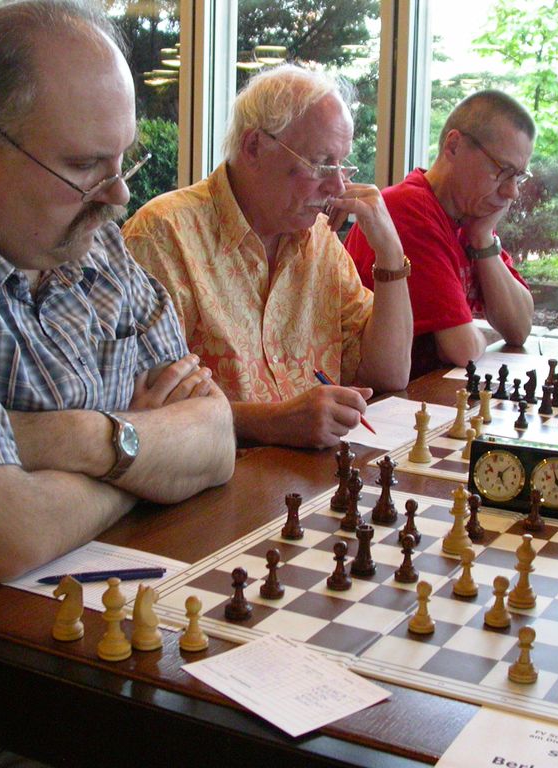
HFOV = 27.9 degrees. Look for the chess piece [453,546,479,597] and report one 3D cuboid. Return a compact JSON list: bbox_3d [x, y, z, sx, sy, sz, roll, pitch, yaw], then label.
[{"bbox_3d":[0.192,0.190,1.148,0.025,0.047,0.025,3,12,9],"label":"chess piece"}]

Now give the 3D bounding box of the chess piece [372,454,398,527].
[{"bbox_3d":[0.127,0.124,1.325,0.031,0.079,0.031,1,12,0],"label":"chess piece"}]

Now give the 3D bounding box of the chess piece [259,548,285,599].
[{"bbox_3d":[-0.006,0.190,1.136,0.025,0.048,0.025,1,12,0],"label":"chess piece"}]

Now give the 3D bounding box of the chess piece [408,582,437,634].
[{"bbox_3d":[0.134,0.205,1.041,0.026,0.048,0.026,1,12,0],"label":"chess piece"}]

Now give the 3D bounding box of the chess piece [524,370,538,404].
[{"bbox_3d":[0.452,0.004,2.022,0.030,0.060,0.028,4,12,17],"label":"chess piece"}]

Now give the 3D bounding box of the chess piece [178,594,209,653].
[{"bbox_3d":[-0.076,0.213,1.011,0.026,0.049,0.026,1,12,0],"label":"chess piece"}]

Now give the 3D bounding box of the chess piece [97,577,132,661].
[{"bbox_3d":[-0.148,0.208,1.005,0.029,0.074,0.029,1,12,0],"label":"chess piece"}]

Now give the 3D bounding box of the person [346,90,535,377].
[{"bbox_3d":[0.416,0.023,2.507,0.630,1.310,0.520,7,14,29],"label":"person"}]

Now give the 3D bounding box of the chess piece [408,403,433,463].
[{"bbox_3d":[0.205,0.068,1.611,0.033,0.086,0.033,1,12,0],"label":"chess piece"}]

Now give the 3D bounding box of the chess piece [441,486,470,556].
[{"bbox_3d":[0.198,0.146,1.228,0.033,0.076,0.033,8,13,29],"label":"chess piece"}]

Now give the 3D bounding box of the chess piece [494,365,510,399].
[{"bbox_3d":[0.401,-0.002,2.027,0.029,0.069,0.029,7,14,29],"label":"chess piece"}]

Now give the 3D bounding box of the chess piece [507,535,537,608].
[{"bbox_3d":[0.245,0.184,1.116,0.028,0.074,0.028,7,14,29],"label":"chess piece"}]

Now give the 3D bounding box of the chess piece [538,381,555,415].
[{"bbox_3d":[0.463,0.026,1.943,0.025,0.048,0.025,3,12,13],"label":"chess piece"}]

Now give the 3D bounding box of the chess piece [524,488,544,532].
[{"bbox_3d":[0.308,0.149,1.347,0.025,0.051,0.025,7,14,29],"label":"chess piece"}]

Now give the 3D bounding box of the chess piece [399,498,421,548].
[{"bbox_3d":[0.148,0.153,1.252,0.025,0.050,0.025,1,12,0],"label":"chess piece"}]

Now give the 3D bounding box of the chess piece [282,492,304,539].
[{"bbox_3d":[0.017,0.153,1.312,0.027,0.052,0.027,1,12,0],"label":"chess piece"}]

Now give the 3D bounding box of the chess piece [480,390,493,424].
[{"bbox_3d":[0.337,0.038,1.821,0.025,0.053,0.025,8,13,29],"label":"chess piece"}]

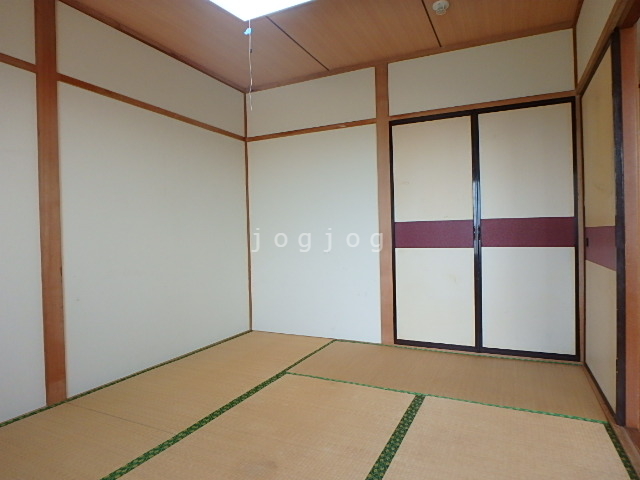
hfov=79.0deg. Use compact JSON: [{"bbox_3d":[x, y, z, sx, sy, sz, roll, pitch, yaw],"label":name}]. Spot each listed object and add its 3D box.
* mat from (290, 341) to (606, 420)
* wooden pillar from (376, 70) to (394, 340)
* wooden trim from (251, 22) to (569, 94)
[{"bbox_3d":[0.742,0.876,2.557,1.758,0.040,0.877,-1,0,26],"label":"mat"},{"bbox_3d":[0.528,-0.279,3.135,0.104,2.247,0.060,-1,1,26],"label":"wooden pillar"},{"bbox_3d":[0.480,-1.411,3.112,2.620,0.042,0.032,0,1,26],"label":"wooden trim"}]

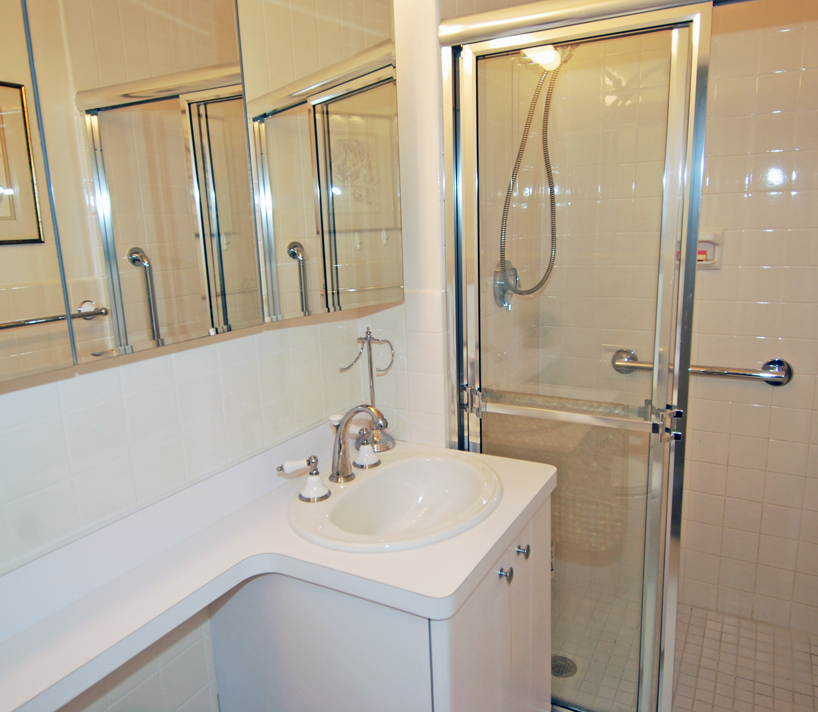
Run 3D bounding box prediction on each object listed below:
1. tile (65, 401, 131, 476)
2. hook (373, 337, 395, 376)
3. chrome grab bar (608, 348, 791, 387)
[{"bbox_3d":[-0.525,0.134,1.049,0.008,0.107,0.107,5,14,30],"label":"tile"},{"bbox_3d":[-0.073,-0.005,1.609,0.047,0.082,0.080,5,14,30],"label":"hook"},{"bbox_3d":[0.927,0.043,2.005,0.542,0.083,0.073,5,14,30],"label":"chrome grab bar"}]

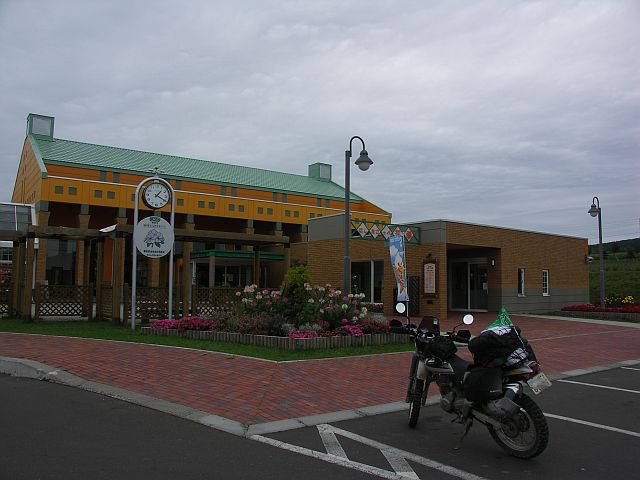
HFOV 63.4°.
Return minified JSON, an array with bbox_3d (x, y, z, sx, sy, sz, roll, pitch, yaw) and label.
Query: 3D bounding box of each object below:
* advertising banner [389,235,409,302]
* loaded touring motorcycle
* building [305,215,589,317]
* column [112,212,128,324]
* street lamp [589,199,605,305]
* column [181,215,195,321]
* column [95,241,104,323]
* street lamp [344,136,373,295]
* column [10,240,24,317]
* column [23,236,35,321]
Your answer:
[{"bbox_3d":[2.096,0.768,13.950,0.140,1.800,0.580,5,-7,-43],"label":"advertising banner"},{"bbox_3d":[1.500,1.401,5.378,0.820,1.380,2.030,4,-6,-40],"label":"loaded touring motorcycle"},{"bbox_3d":[6.306,1.612,25.870,16.900,4.000,6.200,4,-6,-37],"label":"building"},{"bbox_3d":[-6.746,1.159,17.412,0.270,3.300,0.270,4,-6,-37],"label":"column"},{"bbox_3d":[13.326,0.714,24.981,0.920,5.600,0.530,3,-5,-25],"label":"street lamp"},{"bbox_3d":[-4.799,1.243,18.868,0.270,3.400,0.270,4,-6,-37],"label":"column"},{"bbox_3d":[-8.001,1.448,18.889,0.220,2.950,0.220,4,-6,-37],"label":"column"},{"bbox_3d":[1.095,-0.180,14.349,0.920,5.450,0.530,-3,-6,34],"label":"street lamp"},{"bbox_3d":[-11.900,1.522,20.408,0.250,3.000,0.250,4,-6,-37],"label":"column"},{"bbox_3d":[-10.266,1.361,18.332,0.240,3.000,0.240,4,-6,-37],"label":"column"}]

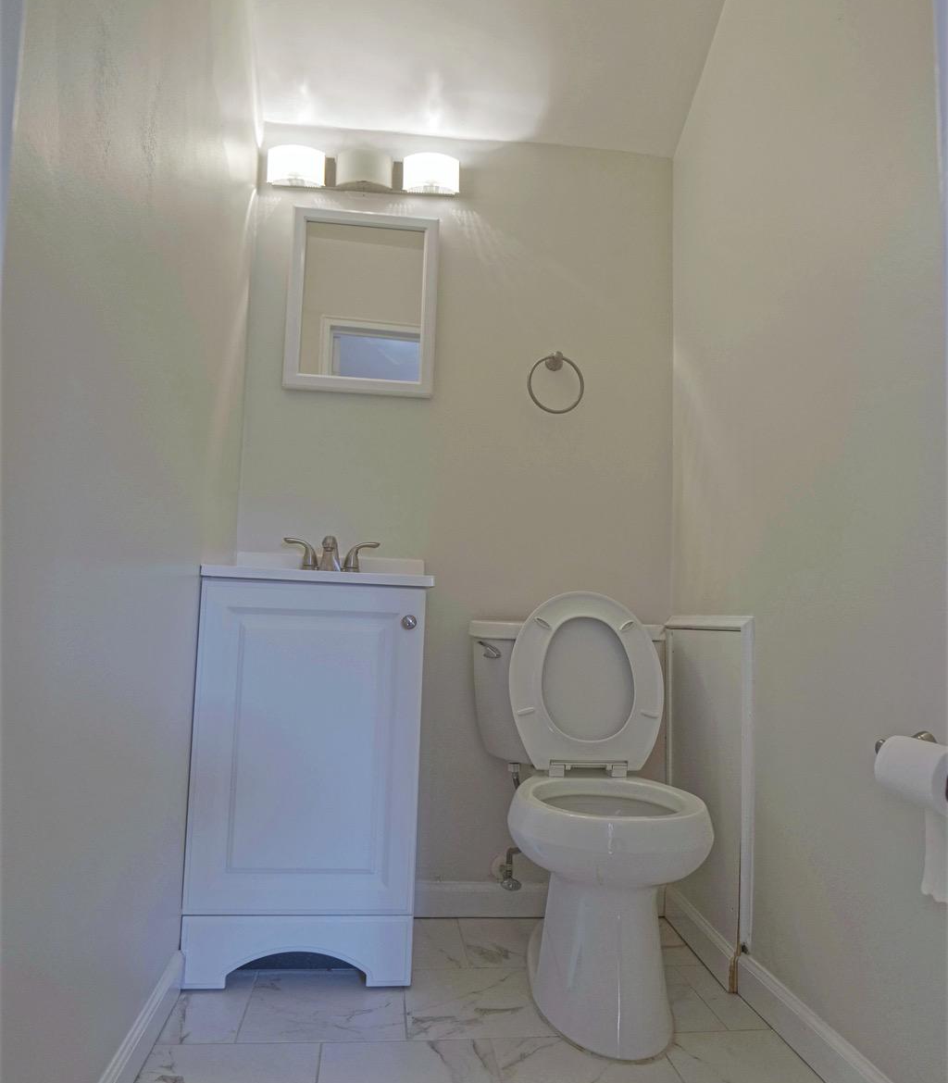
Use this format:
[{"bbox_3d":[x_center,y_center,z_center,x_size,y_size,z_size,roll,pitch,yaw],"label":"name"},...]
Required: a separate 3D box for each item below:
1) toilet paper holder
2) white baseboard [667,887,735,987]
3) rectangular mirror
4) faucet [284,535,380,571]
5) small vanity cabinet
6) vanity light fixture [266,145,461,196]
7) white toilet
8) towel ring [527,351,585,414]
[{"bbox_3d":[0.620,0.291,1.073,0.073,0.050,0.160,3,-6,-7],"label":"toilet paper holder"},{"bbox_3d":[0.514,0.916,1.855,0.018,0.084,0.413,3,-6,-7],"label":"white baseboard"},{"bbox_3d":[-0.296,-0.632,2.110,0.384,0.490,0.035,3,-6,-7],"label":"rectangular mirror"},{"bbox_3d":[-0.351,0.035,1.935,0.236,0.102,0.145,3,-6,-7],"label":"faucet"},{"bbox_3d":[-0.361,0.500,1.819,0.480,0.847,0.385,3,-6,-7],"label":"small vanity cabinet"},{"bbox_3d":[-0.292,-0.984,2.113,0.508,0.087,0.095,3,-6,-7],"label":"vanity light fixture"},{"bbox_3d":[0.244,0.518,1.690,0.458,0.827,0.740,3,-6,-7],"label":"white toilet"},{"bbox_3d":[0.224,-0.422,2.136,0.151,0.158,0.065,3,-6,-7],"label":"towel ring"}]

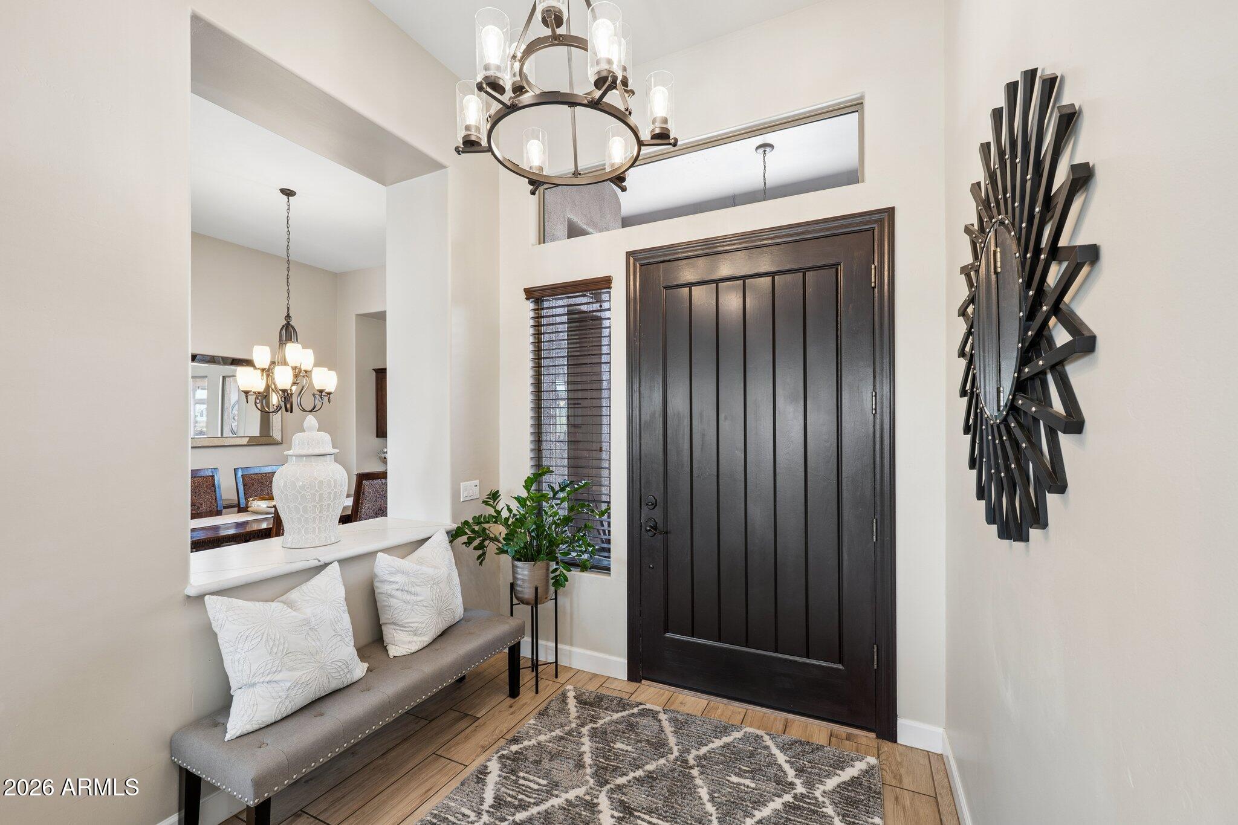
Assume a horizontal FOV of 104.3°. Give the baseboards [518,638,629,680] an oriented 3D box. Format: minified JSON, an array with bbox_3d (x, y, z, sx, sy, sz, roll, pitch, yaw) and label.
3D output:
[{"bbox_3d":[-0.370,1.542,3.040,0.900,0.132,0.020,0,-1,25],"label":"baseboards"}]

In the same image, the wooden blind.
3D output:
[{"bbox_3d":[-0.300,0.083,3.045,0.600,1.800,0.100,0,-1,25],"label":"wooden blind"}]

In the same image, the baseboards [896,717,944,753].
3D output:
[{"bbox_3d":[1.373,1.476,2.189,0.180,0.115,0.018,0,-1,26],"label":"baseboards"}]

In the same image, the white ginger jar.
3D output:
[{"bbox_3d":[-1.583,0.341,2.485,0.325,0.652,0.325,0,-1,0],"label":"white ginger jar"}]

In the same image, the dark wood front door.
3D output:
[{"bbox_3d":[0.700,0.300,2.610,1.370,2.530,0.120,0,-1,24],"label":"dark wood front door"}]

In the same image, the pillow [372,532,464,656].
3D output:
[{"bbox_3d":[-0.951,0.863,2.329,0.150,0.450,0.430,-25,-15,27],"label":"pillow"}]

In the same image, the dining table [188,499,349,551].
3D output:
[{"bbox_3d":[-2.820,1.225,4.100,1.150,0.770,2.150,-1,-1,31],"label":"dining table"}]

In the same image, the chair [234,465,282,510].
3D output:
[{"bbox_3d":[-3.069,1.028,4.388,0.600,1.075,0.500,0,-1,26],"label":"chair"}]

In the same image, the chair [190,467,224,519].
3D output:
[{"bbox_3d":[-3.390,1.050,3.880,0.620,1.120,0.500,0,-1,28],"label":"chair"}]

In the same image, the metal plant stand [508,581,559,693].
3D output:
[{"bbox_3d":[-0.481,1.247,2.750,0.190,0.590,0.190,0,-1,26],"label":"metal plant stand"}]

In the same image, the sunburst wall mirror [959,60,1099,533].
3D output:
[{"bbox_3d":[0.902,-0.209,1.145,0.060,0.980,0.970,0,-1,26],"label":"sunburst wall mirror"}]

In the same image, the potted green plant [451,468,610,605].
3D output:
[{"bbox_3d":[-0.468,0.687,2.706,0.820,0.760,0.620,0,-1,26],"label":"potted green plant"}]

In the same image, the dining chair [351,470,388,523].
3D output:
[{"bbox_3d":[-2.200,1.055,4.220,0.620,1.120,0.500,-1,-1,33],"label":"dining chair"}]

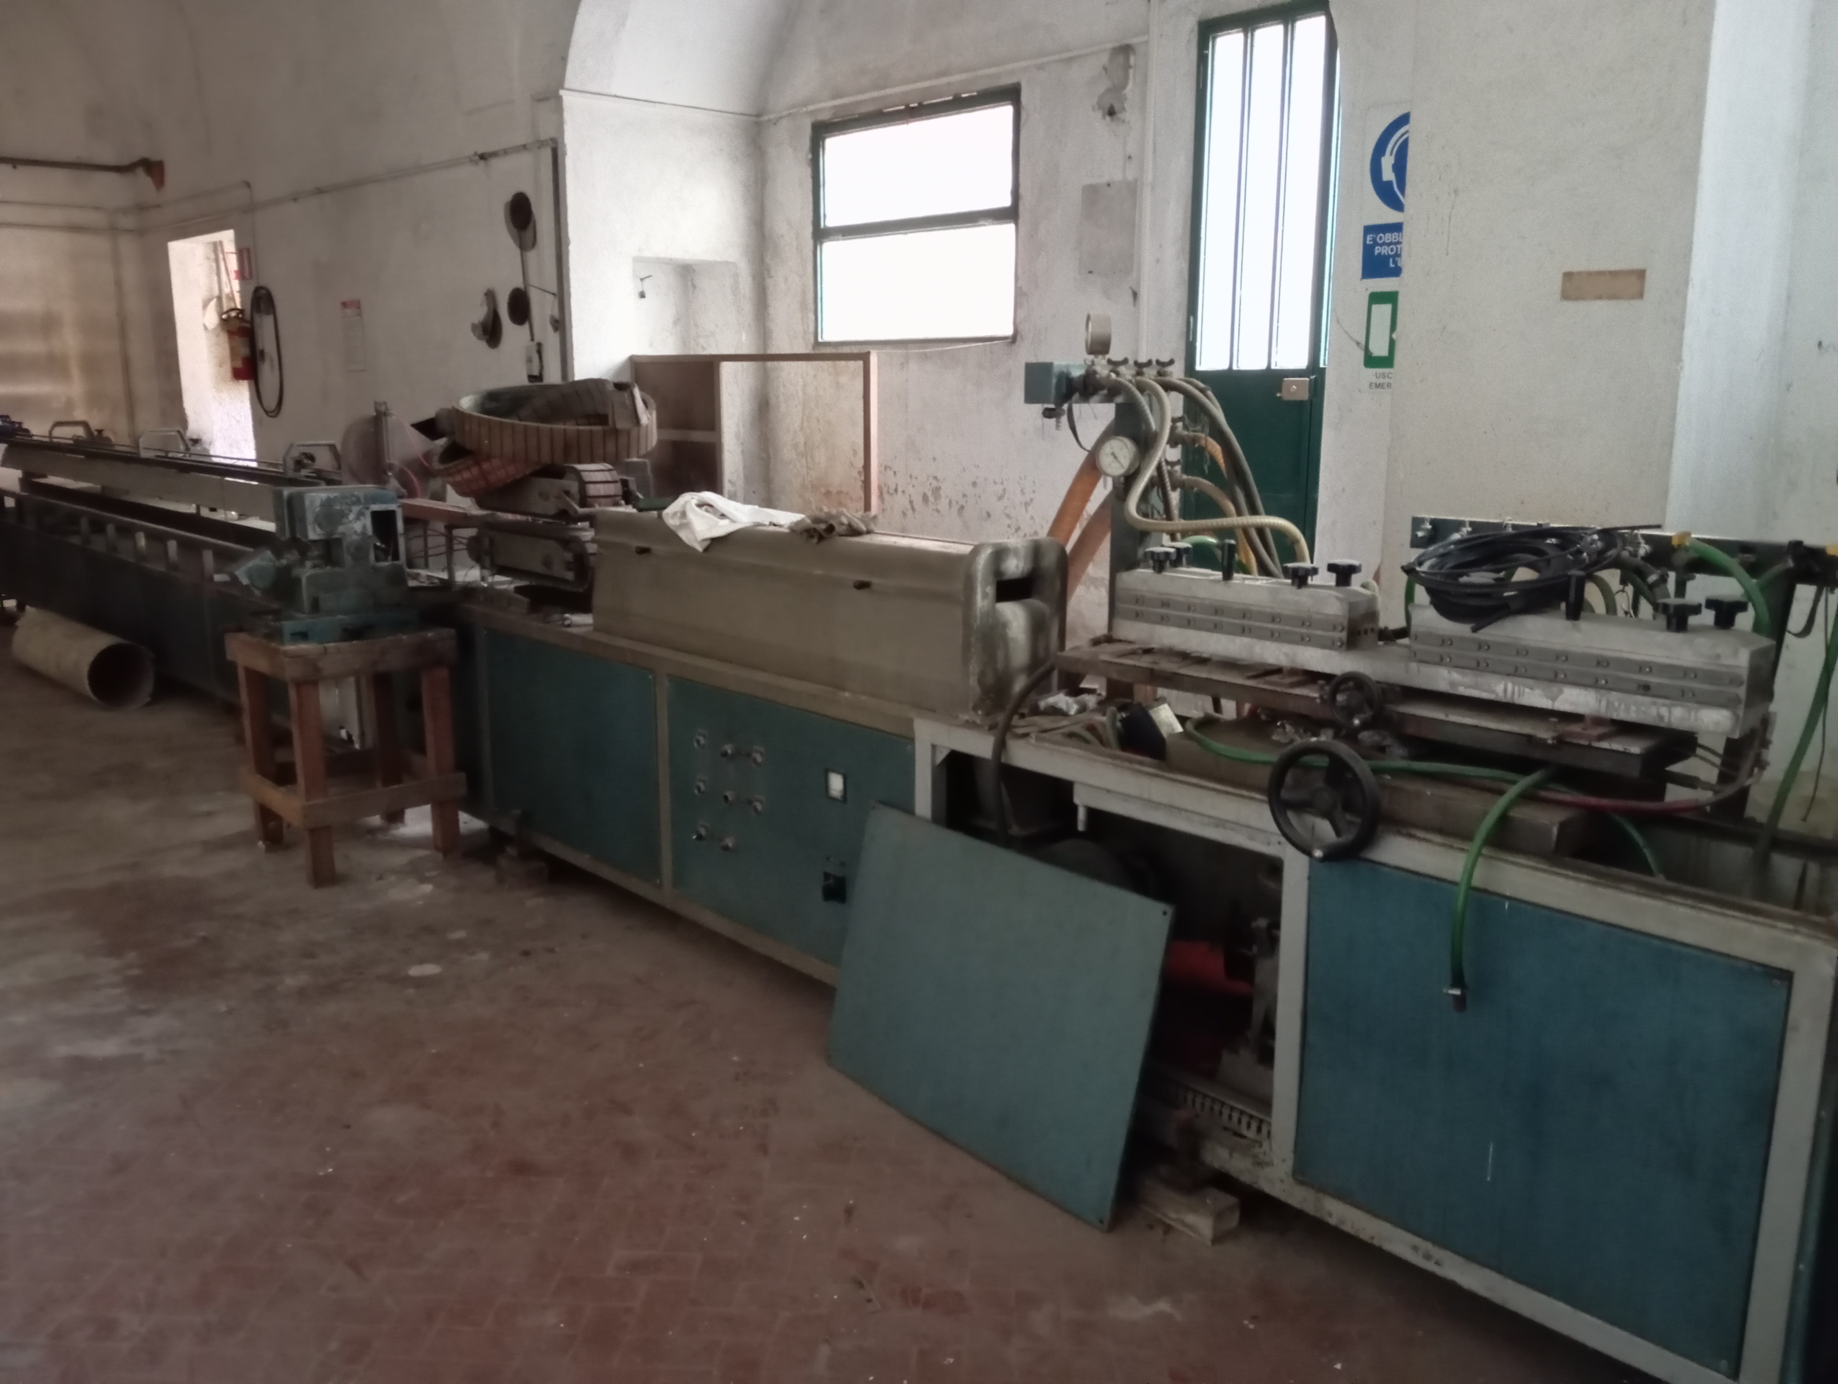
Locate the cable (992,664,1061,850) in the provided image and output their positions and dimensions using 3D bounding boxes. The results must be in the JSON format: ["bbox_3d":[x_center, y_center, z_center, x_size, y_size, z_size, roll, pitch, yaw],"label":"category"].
[{"bbox_3d":[0.239,0.128,3.199,0.240,0.385,0.080,-11,16,-42],"label":"cable"}]

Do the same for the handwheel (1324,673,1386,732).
[{"bbox_3d":[0.769,0.015,2.618,0.045,0.102,0.102,-11,16,-42],"label":"handwheel"}]

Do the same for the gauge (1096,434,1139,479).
[{"bbox_3d":[0.452,-0.543,3.425,0.092,0.094,0.045,10,16,40],"label":"gauge"}]

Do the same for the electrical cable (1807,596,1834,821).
[{"bbox_3d":[1.506,0.033,2.499,0.035,0.385,0.040,-11,16,-42],"label":"electrical cable"}]

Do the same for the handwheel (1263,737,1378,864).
[{"bbox_3d":[0.670,0.179,2.461,0.050,0.205,0.205,-11,16,-42],"label":"handwheel"}]

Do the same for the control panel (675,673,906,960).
[{"bbox_3d":[-0.364,0.343,3.769,0.050,0.630,1.000,-11,16,-42],"label":"control panel"}]

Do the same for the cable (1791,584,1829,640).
[{"bbox_3d":[1.479,-0.131,2.464,0.055,0.100,0.055,-11,16,-42],"label":"cable"}]

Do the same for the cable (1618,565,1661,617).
[{"bbox_3d":[1.235,-0.176,2.559,0.110,0.090,0.075,-11,16,-42],"label":"cable"}]

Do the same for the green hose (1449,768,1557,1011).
[{"bbox_3d":[0.945,0.316,2.410,0.200,0.390,0.100,-11,16,-42],"label":"green hose"}]

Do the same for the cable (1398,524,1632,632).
[{"bbox_3d":[1.047,-0.209,2.624,0.310,0.155,0.370,-11,16,-42],"label":"cable"}]

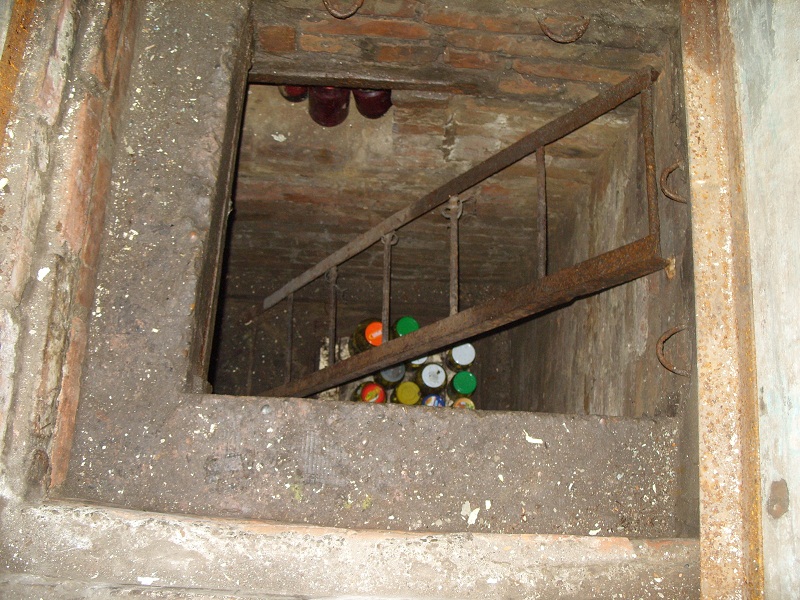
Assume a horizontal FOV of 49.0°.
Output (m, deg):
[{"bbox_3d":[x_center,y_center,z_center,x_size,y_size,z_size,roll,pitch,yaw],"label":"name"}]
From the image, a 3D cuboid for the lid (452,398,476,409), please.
[{"bbox_3d":[0.235,0.399,3.186,0.085,0.014,0.085,0,76,-2],"label":"lid"}]

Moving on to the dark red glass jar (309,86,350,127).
[{"bbox_3d":[-0.173,-0.510,2.193,0.104,0.168,0.104,0,76,-2],"label":"dark red glass jar"}]

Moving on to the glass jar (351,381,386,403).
[{"bbox_3d":[-0.107,0.367,3.263,0.112,0.170,0.112,0,76,-2],"label":"glass jar"}]

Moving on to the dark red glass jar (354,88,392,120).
[{"bbox_3d":[-0.063,-0.533,2.202,0.104,0.168,0.104,0,76,-2],"label":"dark red glass jar"}]

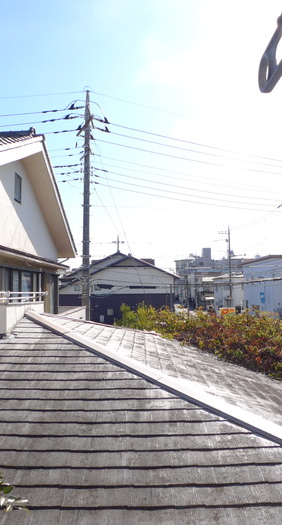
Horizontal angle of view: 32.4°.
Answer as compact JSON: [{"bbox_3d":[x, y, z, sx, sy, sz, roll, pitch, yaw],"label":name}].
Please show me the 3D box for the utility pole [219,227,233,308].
[{"bbox_3d":[11.897,1.994,67.009,1.700,14.164,0.500,0,-4,0],"label":"utility pole"}]

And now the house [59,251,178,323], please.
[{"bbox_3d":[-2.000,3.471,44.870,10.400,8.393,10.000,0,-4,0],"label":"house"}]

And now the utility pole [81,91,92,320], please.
[{"bbox_3d":[-2.347,-0.721,20.888,0.450,13.702,0.450,0,-4,0],"label":"utility pole"}]

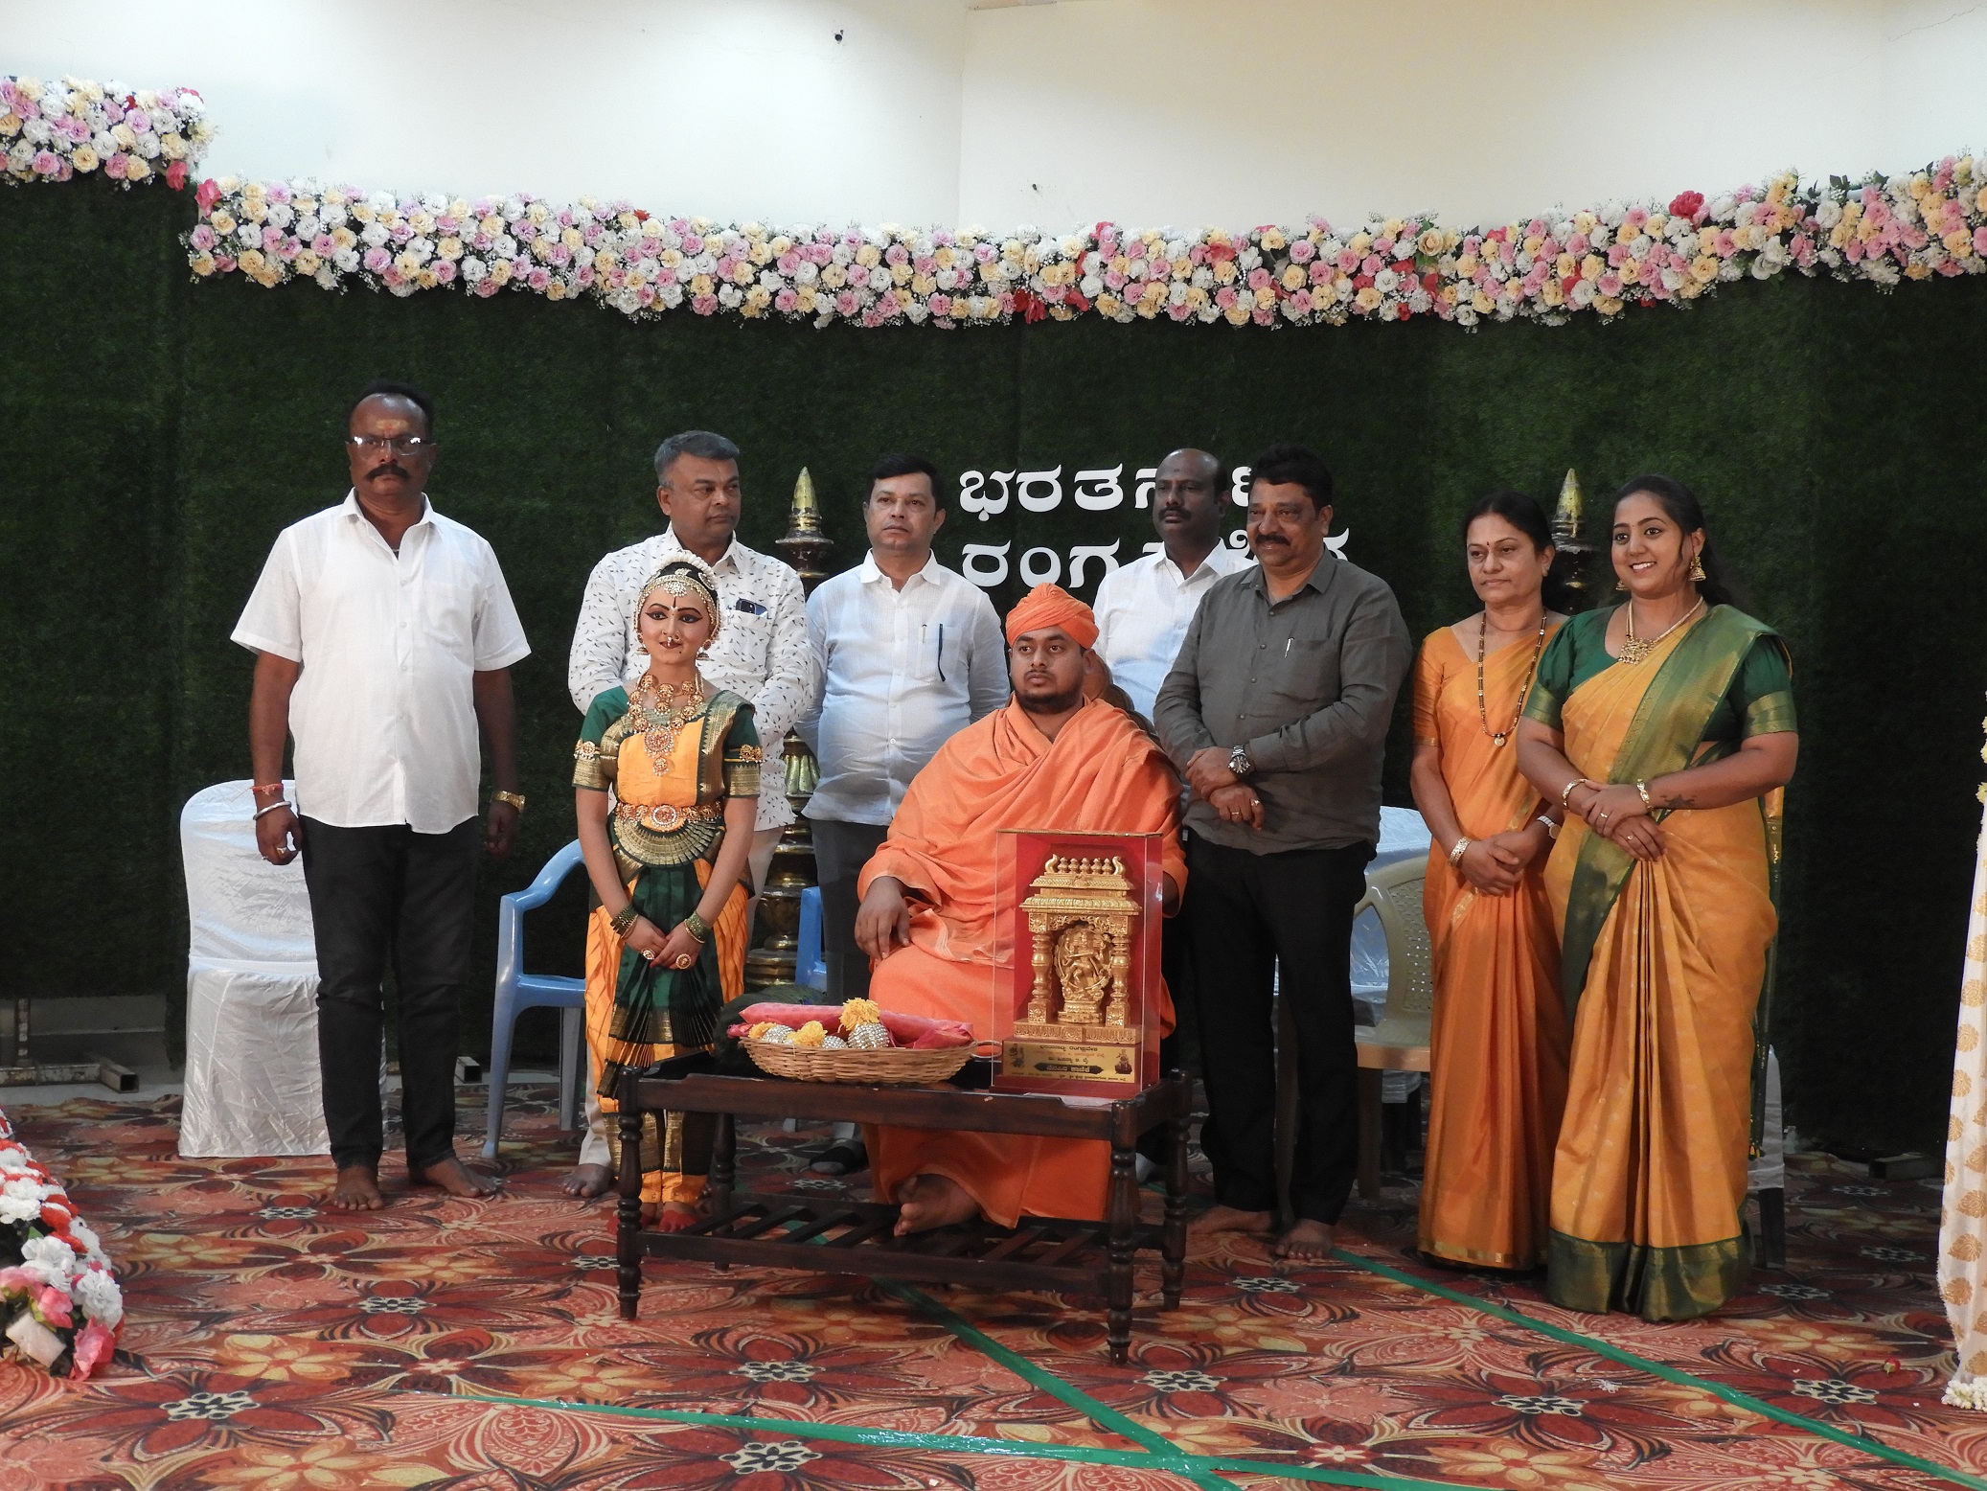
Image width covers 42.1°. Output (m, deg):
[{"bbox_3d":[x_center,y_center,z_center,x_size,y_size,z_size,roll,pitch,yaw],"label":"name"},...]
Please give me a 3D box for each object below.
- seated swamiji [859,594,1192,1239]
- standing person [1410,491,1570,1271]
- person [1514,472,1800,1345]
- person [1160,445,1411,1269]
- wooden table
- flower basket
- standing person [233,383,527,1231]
[{"bbox_3d":[0.072,0.333,5.767,0.700,1.368,0.800,2,2,16],"label":"seated swamiji"},{"bbox_3d":[1.039,0.269,5.328,0.420,1.574,0.340,2,3,27],"label":"standing person"},{"bbox_3d":[1.280,0.279,4.993,0.510,1.589,0.400,2,3,29],"label":"person"},{"bbox_3d":[0.608,0.206,5.396,0.510,1.660,0.360,2,3,21],"label":"person"},{"bbox_3d":[-0.158,0.823,4.766,0.965,0.458,0.449,2,2,16],"label":"wooden table"},{"bbox_3d":[-0.255,0.547,4.801,0.410,0.110,0.320,1,3,18],"label":"flower basket"},{"bbox_3d":[-1.346,0.098,5.742,0.640,1.800,0.360,0,3,-12],"label":"standing person"}]

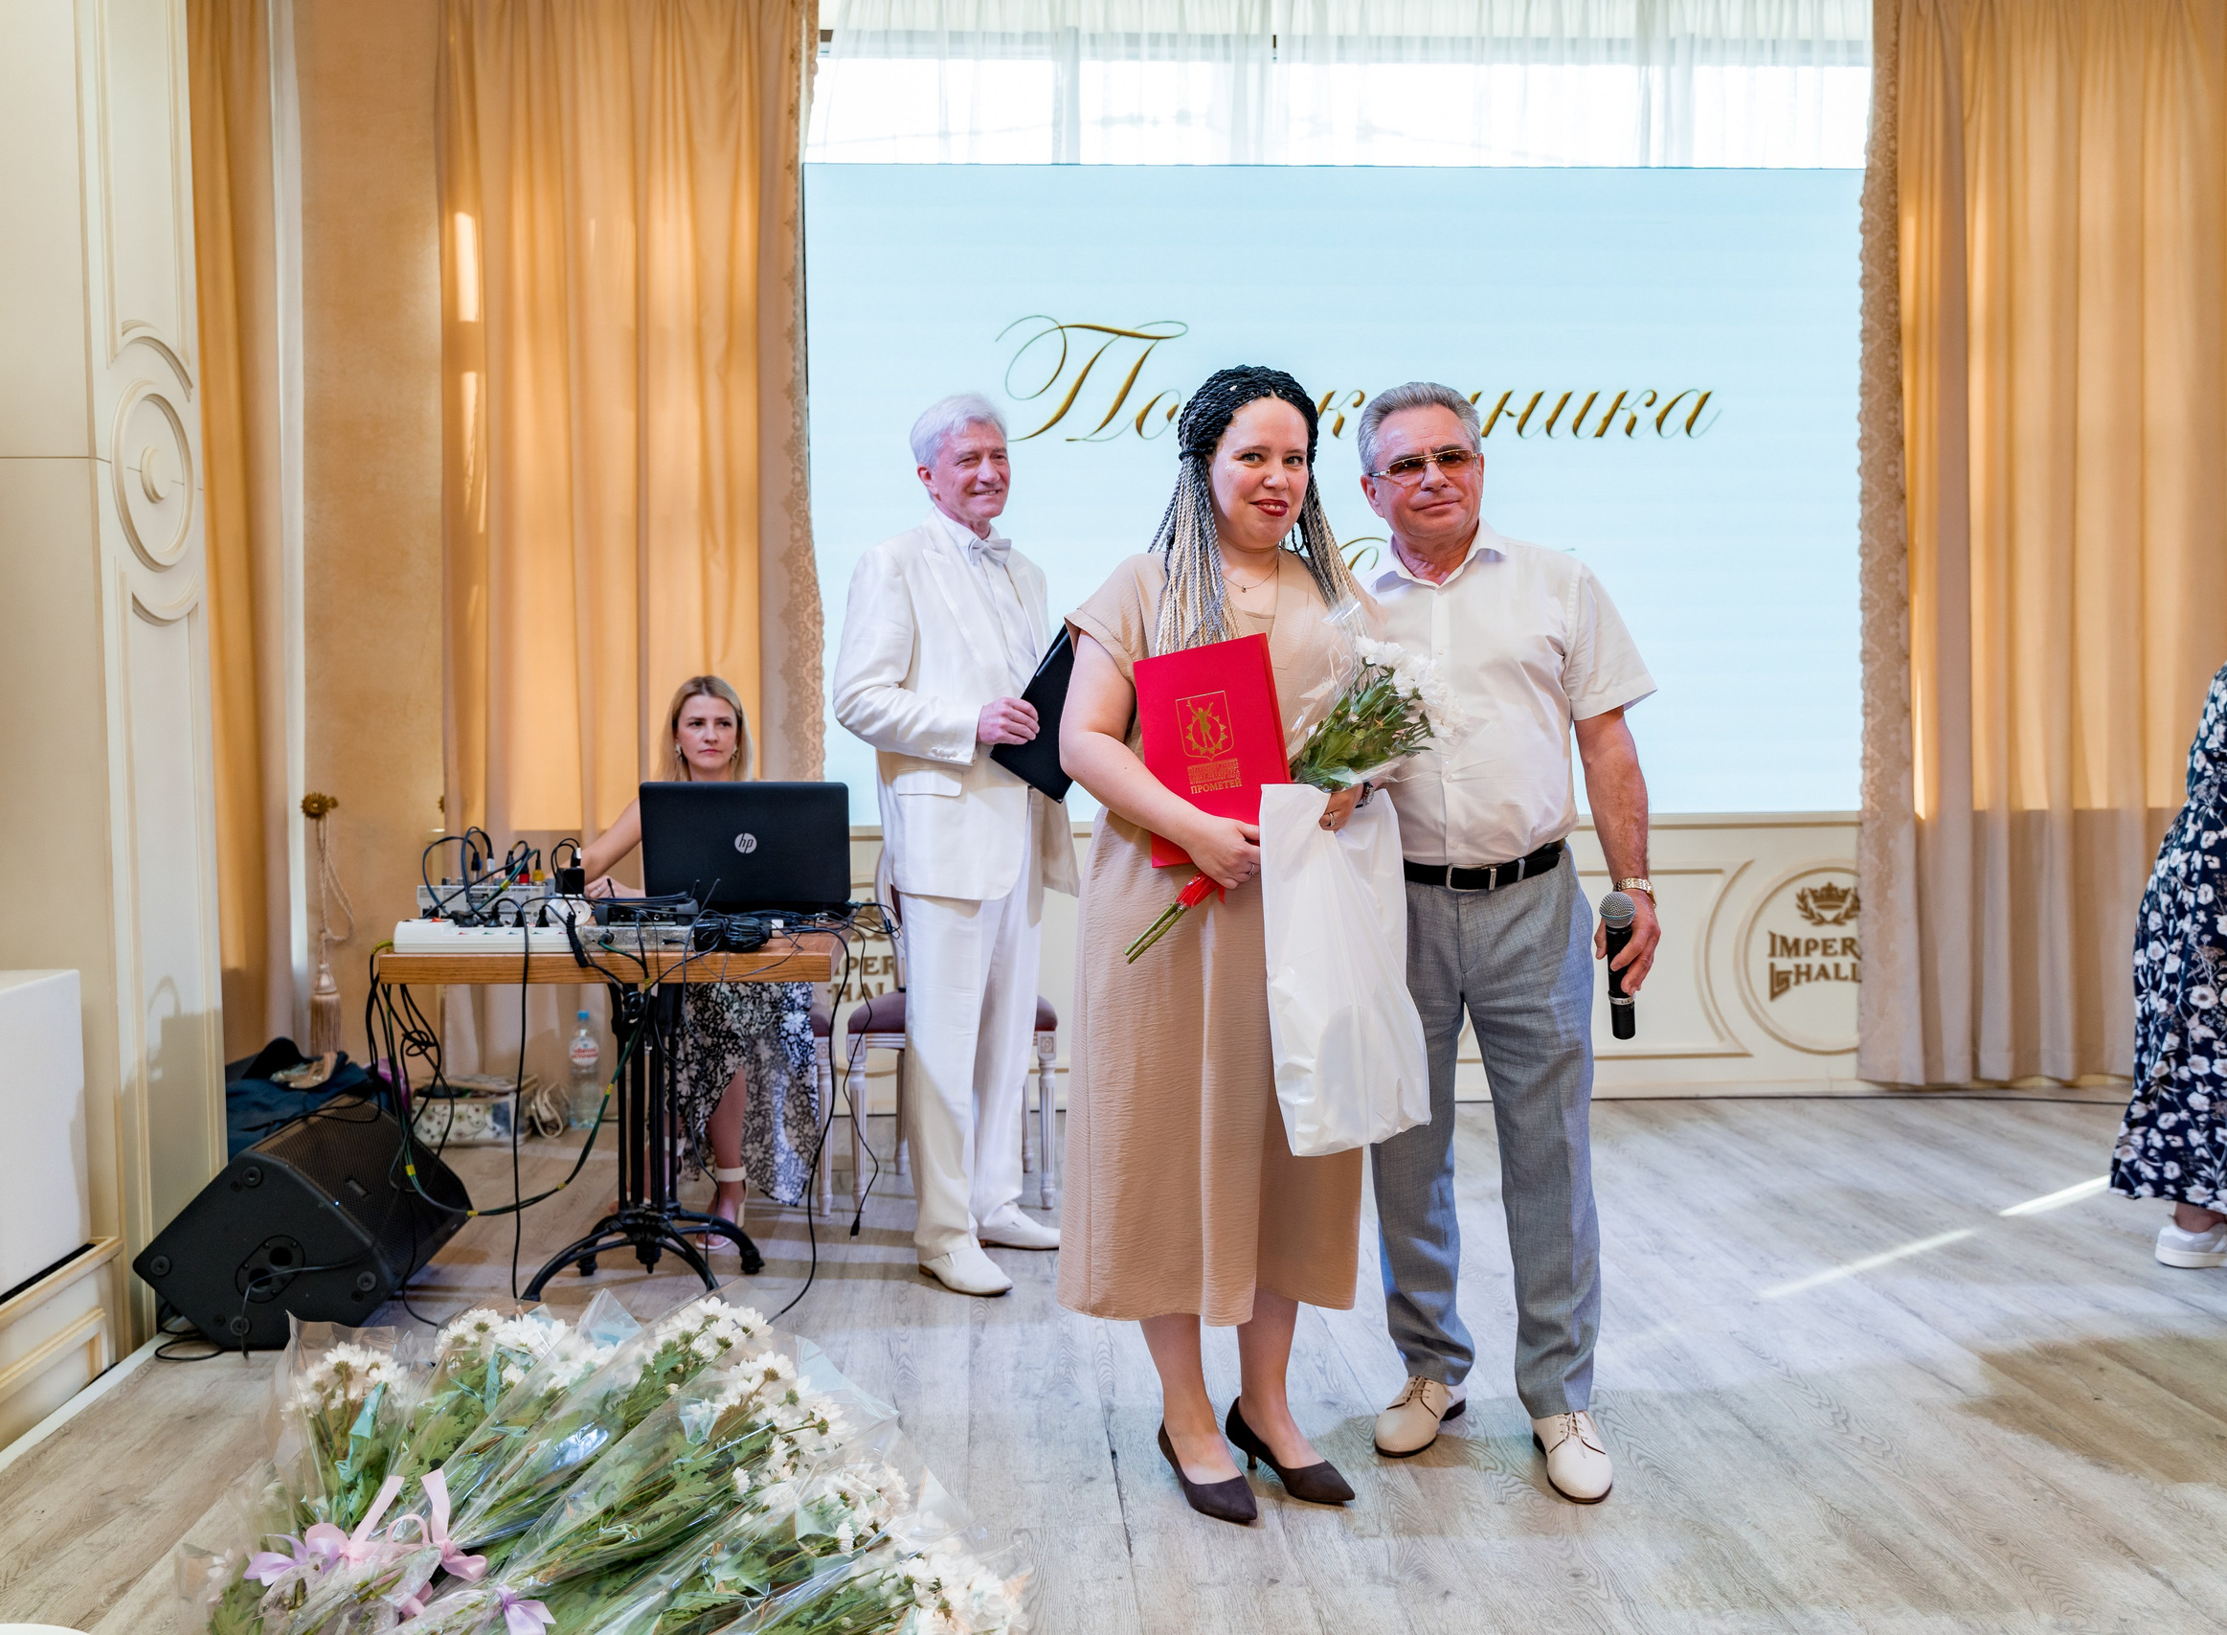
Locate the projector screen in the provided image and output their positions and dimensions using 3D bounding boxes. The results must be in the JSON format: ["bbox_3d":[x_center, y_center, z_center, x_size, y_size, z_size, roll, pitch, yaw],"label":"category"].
[{"bbox_3d":[0.675,-0.958,5.667,3.170,1.920,0.090,0,3,-4],"label":"projector screen"}]

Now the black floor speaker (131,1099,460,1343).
[{"bbox_3d":[-1.571,0.818,3.808,0.376,0.348,0.600,42,0,-5],"label":"black floor speaker"}]

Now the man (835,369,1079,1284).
[{"bbox_3d":[-0.335,0.038,3.987,0.500,1.821,0.420,-3,4,-36],"label":"man"}]

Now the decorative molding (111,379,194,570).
[{"bbox_3d":[-1.824,-0.652,3.620,0.030,0.360,0.365,0,3,-4],"label":"decorative molding"}]

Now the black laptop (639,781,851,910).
[{"bbox_3d":[-0.723,0.053,3.820,0.395,0.250,0.330,0,3,-3],"label":"black laptop"}]

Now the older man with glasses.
[{"bbox_3d":[0.609,0.169,2.950,0.550,1.672,0.380,0,3,12],"label":"older man with glasses"}]

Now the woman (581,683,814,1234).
[{"bbox_3d":[-0.965,0.298,4.463,0.500,1.252,0.720,0,3,-1],"label":"woman"}]

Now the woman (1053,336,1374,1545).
[{"bbox_3d":[0.151,0.170,2.880,0.490,1.682,0.420,-1,3,-16],"label":"woman"}]

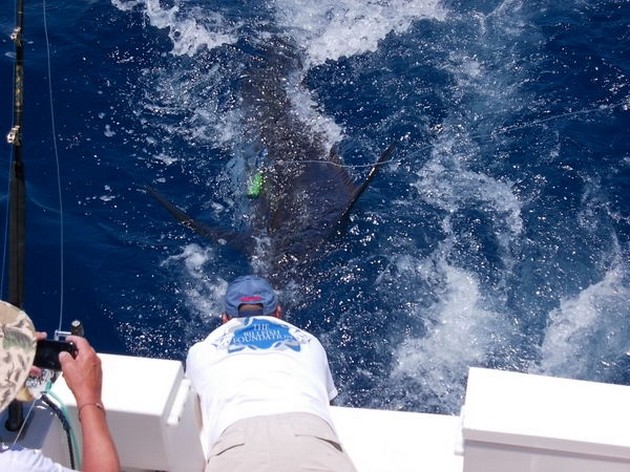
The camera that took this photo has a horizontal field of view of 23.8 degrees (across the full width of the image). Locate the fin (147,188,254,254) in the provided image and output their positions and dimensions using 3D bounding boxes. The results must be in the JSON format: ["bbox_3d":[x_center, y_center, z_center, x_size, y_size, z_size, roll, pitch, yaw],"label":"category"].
[{"bbox_3d":[-0.548,-0.067,7.057,0.700,0.110,0.180,25,41,36],"label":"fin"}]

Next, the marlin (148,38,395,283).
[{"bbox_3d":[-0.215,-0.252,7.482,1.200,0.520,2.850,-3,33,-1],"label":"marlin"}]

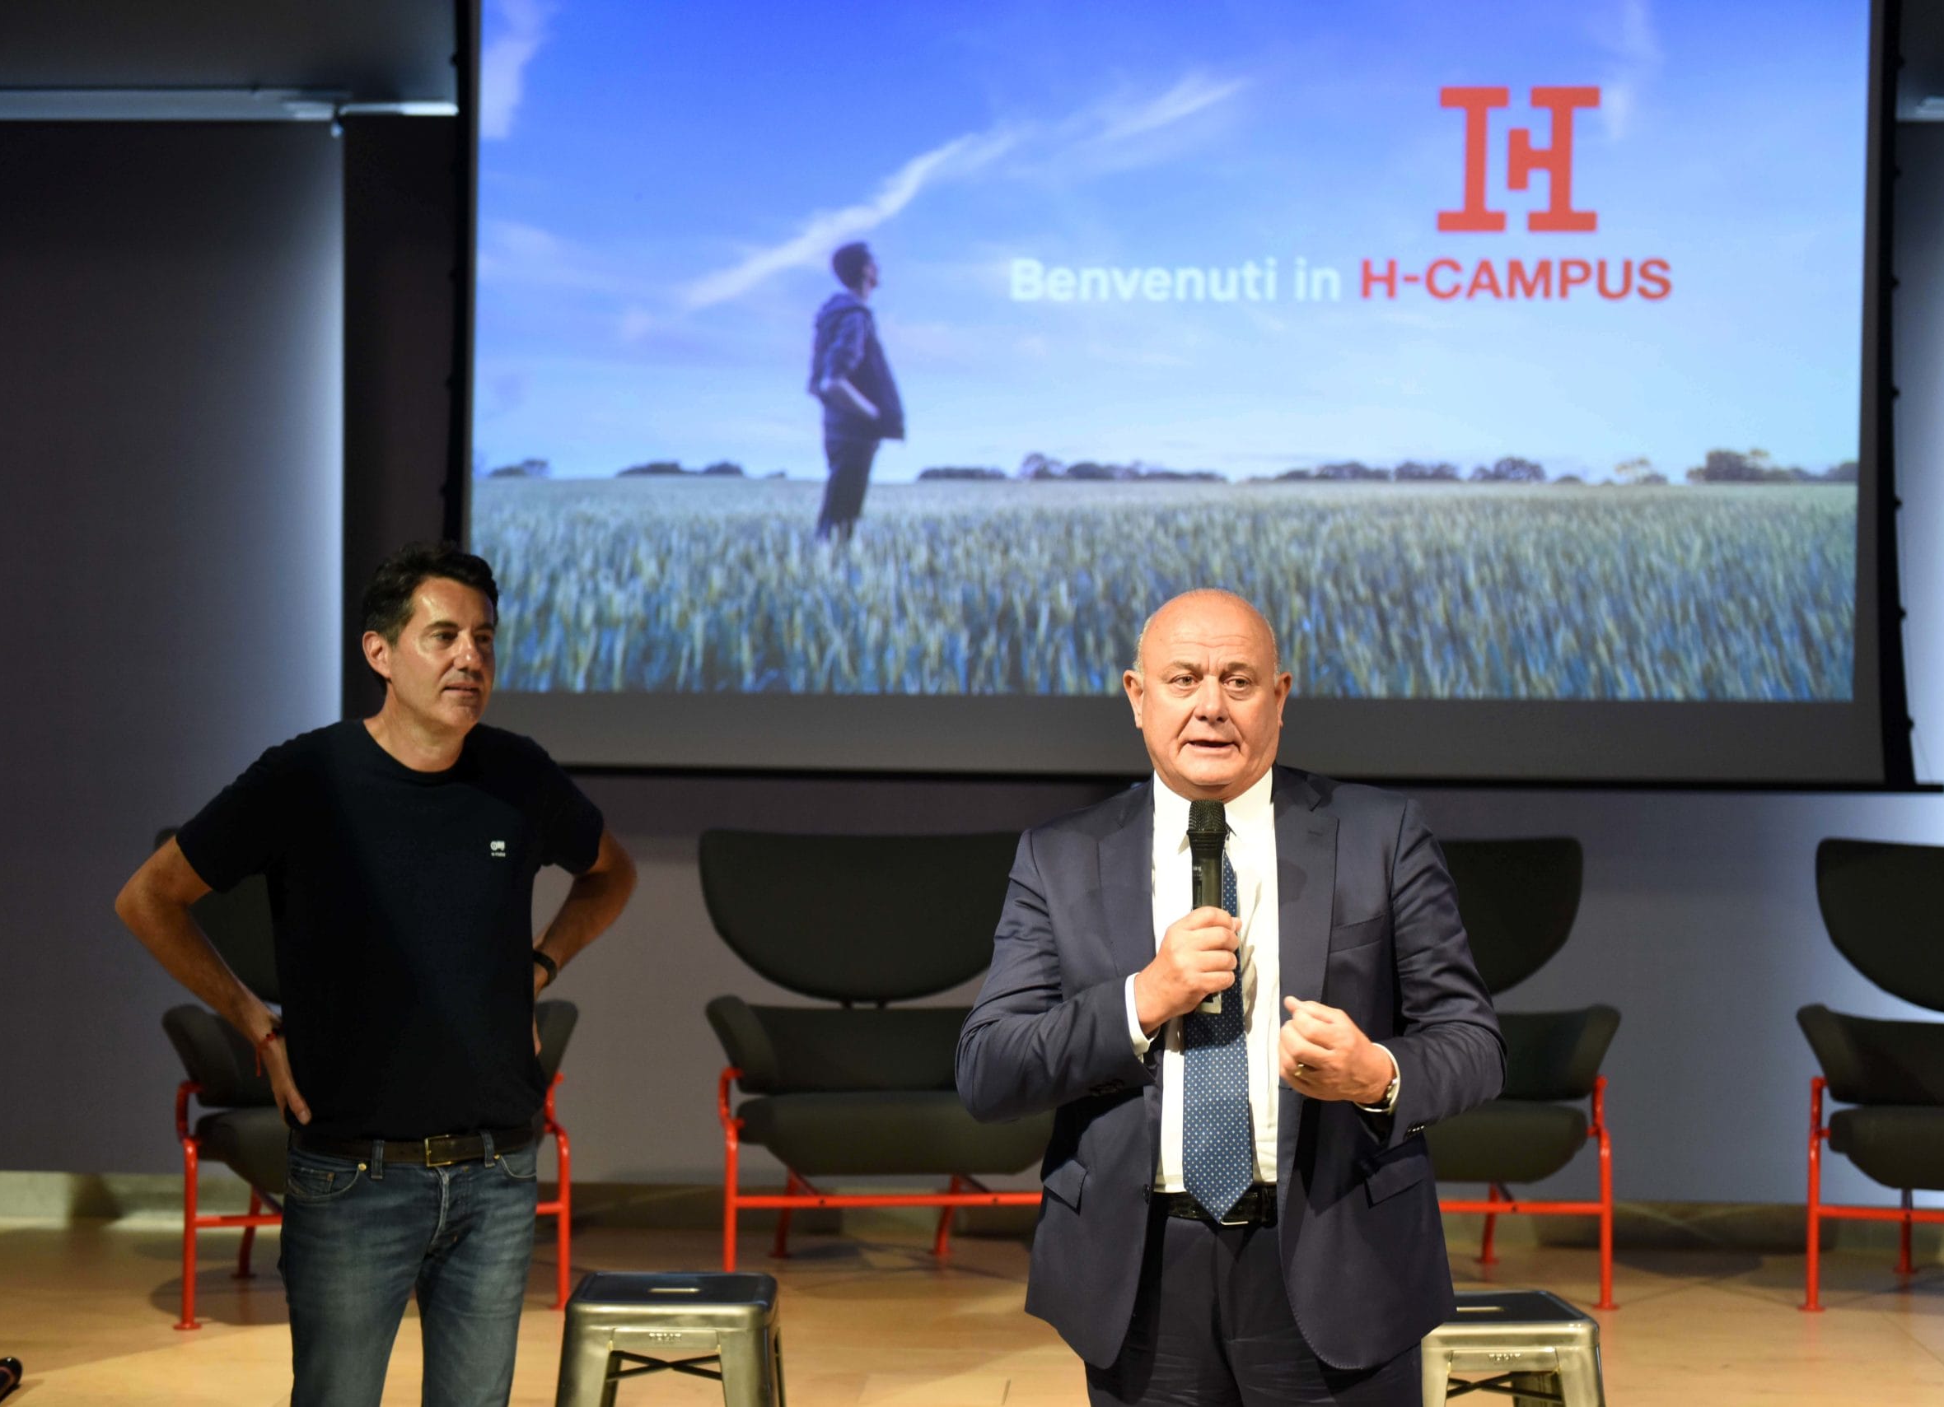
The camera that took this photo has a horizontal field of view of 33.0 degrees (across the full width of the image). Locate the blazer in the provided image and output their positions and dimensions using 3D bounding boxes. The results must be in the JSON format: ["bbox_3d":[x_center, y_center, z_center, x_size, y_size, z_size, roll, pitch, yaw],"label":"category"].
[{"bbox_3d":[0.325,0.452,4.100,0.690,0.750,0.430,0,0,4],"label":"blazer"}]

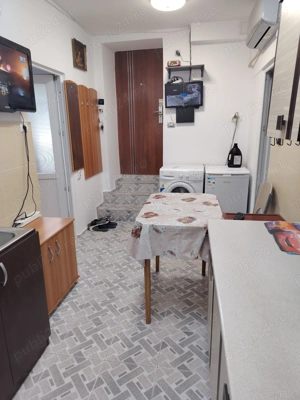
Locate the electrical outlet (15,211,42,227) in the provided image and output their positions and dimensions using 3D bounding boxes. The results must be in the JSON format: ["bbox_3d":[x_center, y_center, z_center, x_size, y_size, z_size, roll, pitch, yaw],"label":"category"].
[{"bbox_3d":[-1.075,0.175,2.413,0.055,0.042,0.370,2,15,9],"label":"electrical outlet"}]

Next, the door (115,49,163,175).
[{"bbox_3d":[-0.132,-1.430,4.707,0.840,1.990,0.060,2,15,9],"label":"door"}]

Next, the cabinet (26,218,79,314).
[{"bbox_3d":[-0.942,0.569,2.240,0.410,0.630,0.780,2,15,9],"label":"cabinet"}]

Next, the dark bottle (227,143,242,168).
[{"bbox_3d":[1.186,-0.630,3.891,0.183,0.330,0.120,2,15,9],"label":"dark bottle"}]

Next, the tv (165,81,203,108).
[{"bbox_3d":[0.475,-1.474,3.892,0.520,0.316,0.070,2,15,9],"label":"tv"}]

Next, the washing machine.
[{"bbox_3d":[0.473,-0.067,4.094,0.600,0.850,0.500,2,15,9],"label":"washing machine"}]

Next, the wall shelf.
[{"bbox_3d":[0.483,-1.768,3.831,0.510,0.130,0.180,2,15,9],"label":"wall shelf"}]

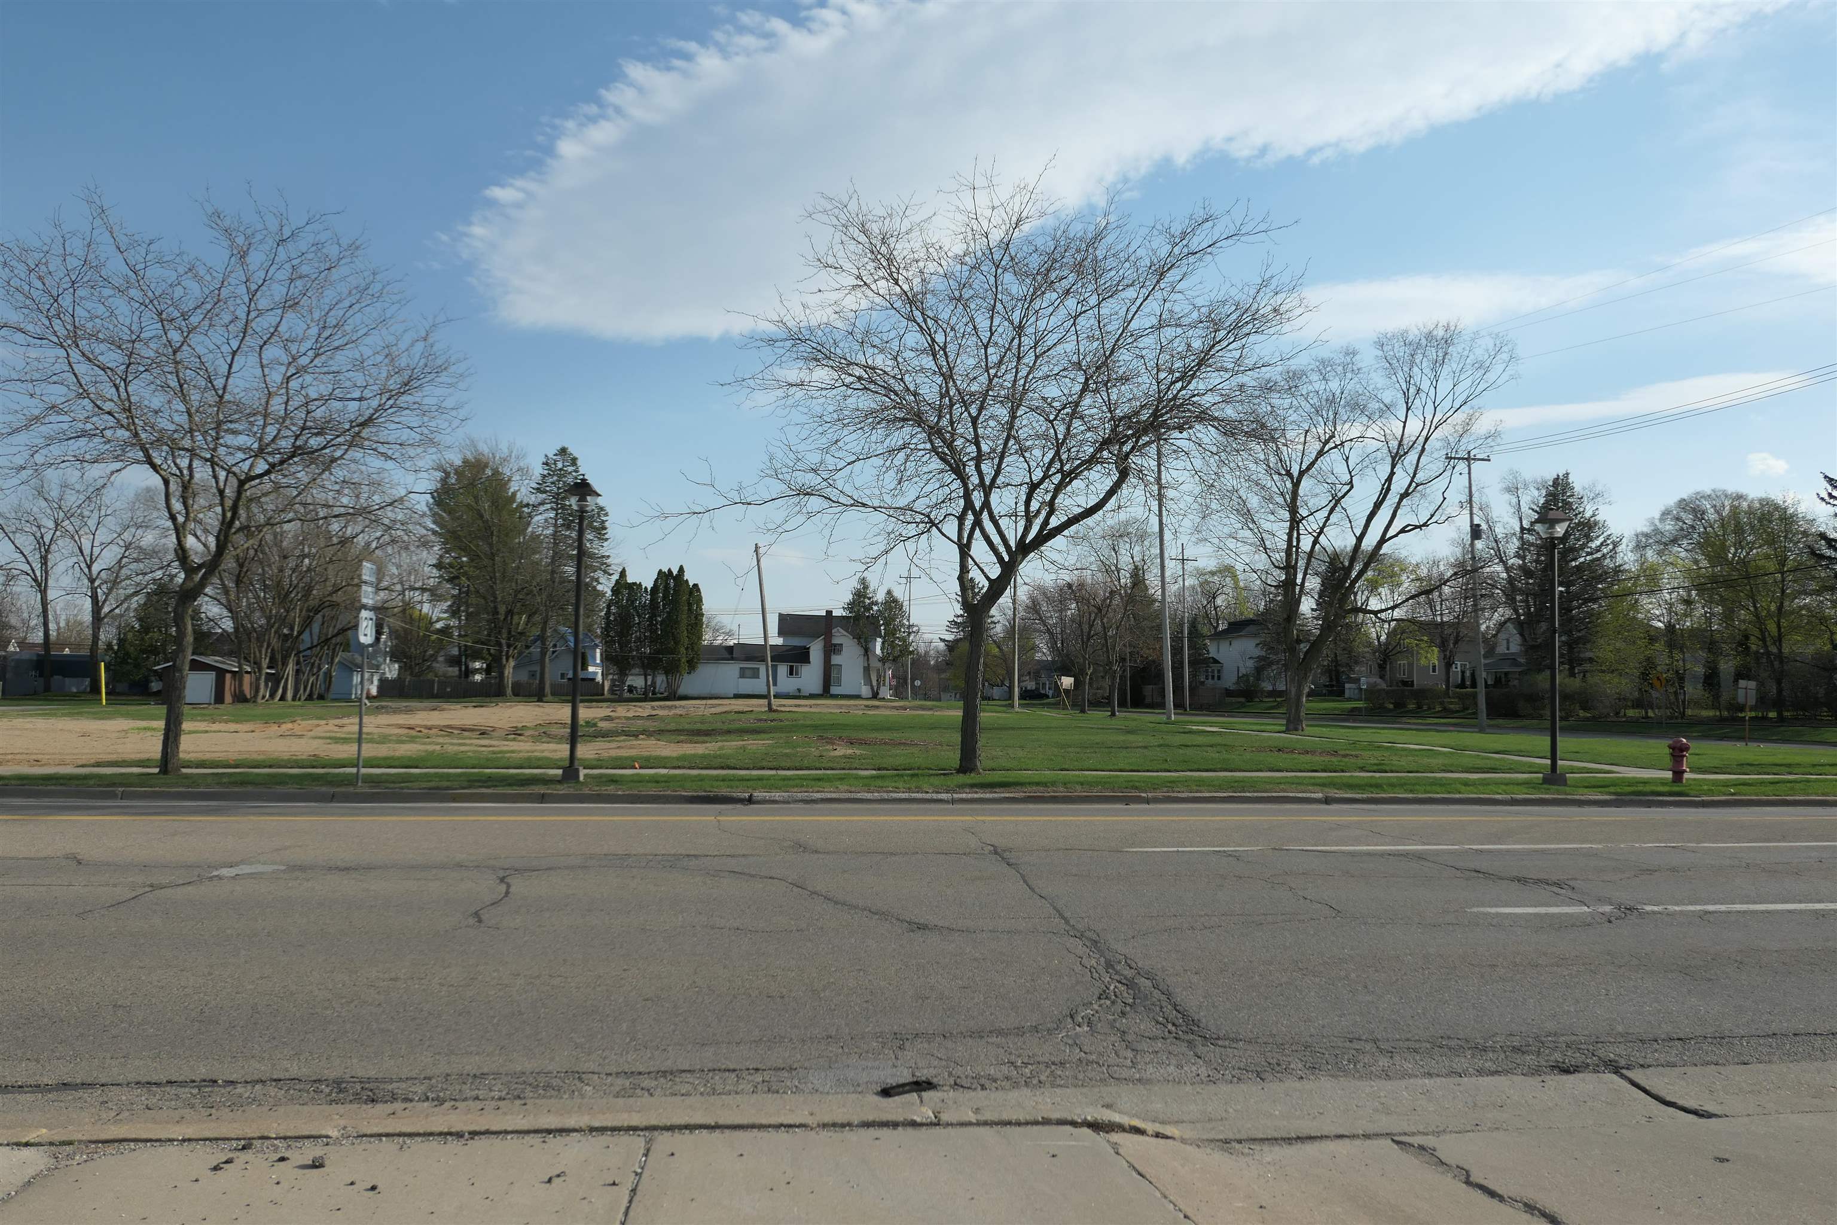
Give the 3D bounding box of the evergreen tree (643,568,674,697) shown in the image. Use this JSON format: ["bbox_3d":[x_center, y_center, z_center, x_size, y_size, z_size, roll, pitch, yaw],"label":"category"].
[{"bbox_3d":[-22.060,1.770,104.000,2.700,11.080,2.700,1,-3,0],"label":"evergreen tree"}]

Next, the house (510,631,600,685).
[{"bbox_3d":[-39.490,5.460,134.000,10.000,7.290,9.000,1,-3,-7],"label":"house"}]

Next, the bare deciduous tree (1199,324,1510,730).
[{"bbox_3d":[17.070,-3.280,48.000,12.200,15.930,11.500,1,-3,0],"label":"bare deciduous tree"}]

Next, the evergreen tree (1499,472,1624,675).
[{"bbox_3d":[45.200,-1.610,86.000,9.000,16.510,9.000,1,-3,0],"label":"evergreen tree"}]

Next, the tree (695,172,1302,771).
[{"bbox_3d":[1.502,-2.716,22.947,11.000,11.420,10.400,1,-3,4],"label":"tree"}]

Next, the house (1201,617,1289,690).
[{"bbox_3d":[31.389,4.425,117.236,7.000,7.760,7.600,2,-4,-14],"label":"house"}]

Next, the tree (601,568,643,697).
[{"bbox_3d":[-25.230,1.770,104.000,3.500,11.080,3.500,1,-3,0],"label":"tree"}]

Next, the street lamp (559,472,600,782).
[{"bbox_3d":[-5.363,0.251,19.549,0.530,4.900,0.530,1,-4,-9],"label":"street lamp"}]

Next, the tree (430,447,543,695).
[{"bbox_3d":[-39.663,-3.772,112.703,10.200,23.080,10.200,2,-4,-19],"label":"tree"}]

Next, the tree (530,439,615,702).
[{"bbox_3d":[-27.695,-3.121,96.609,6.800,20.010,6.800,2,-4,-16],"label":"tree"}]

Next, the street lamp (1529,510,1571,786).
[{"bbox_3d":[11.122,0.558,21.550,0.530,4.940,0.530,1,-4,-9],"label":"street lamp"}]

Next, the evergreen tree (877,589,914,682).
[{"bbox_3d":[-1.960,2.580,105.286,3.600,9.390,3.600,1,-3,-1],"label":"evergreen tree"}]

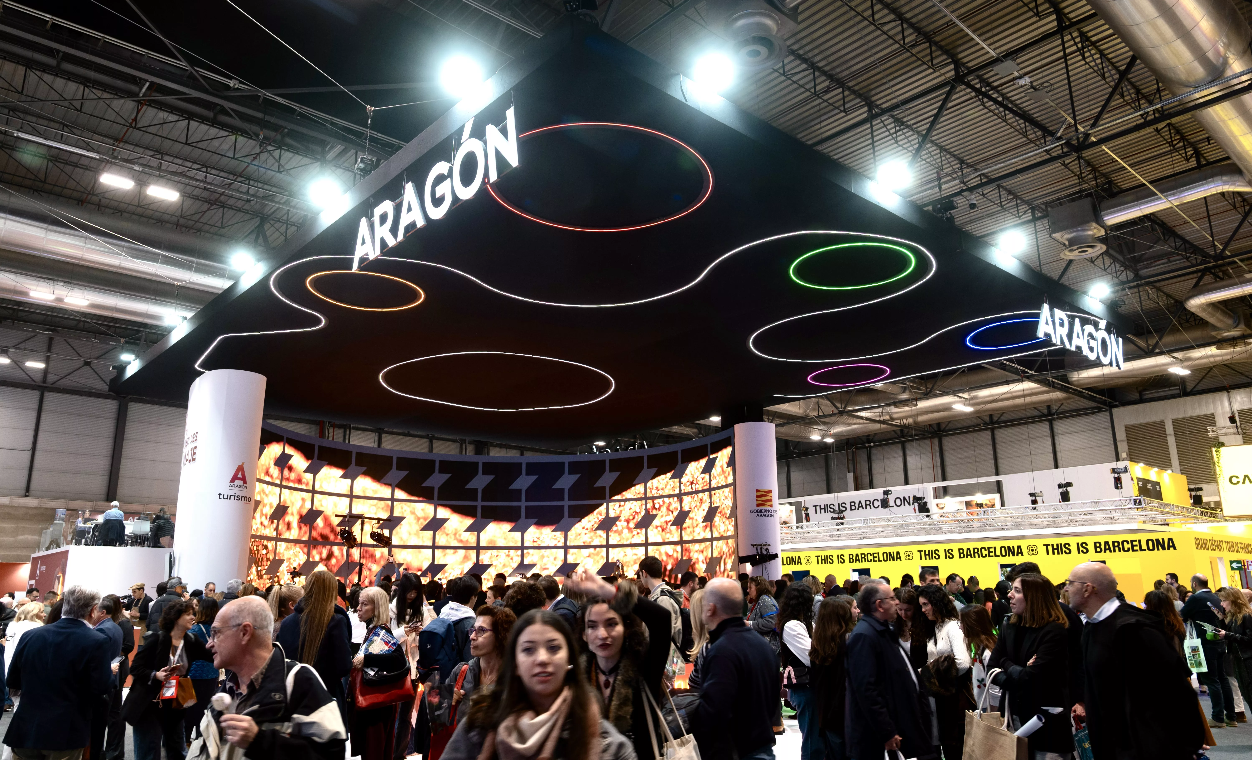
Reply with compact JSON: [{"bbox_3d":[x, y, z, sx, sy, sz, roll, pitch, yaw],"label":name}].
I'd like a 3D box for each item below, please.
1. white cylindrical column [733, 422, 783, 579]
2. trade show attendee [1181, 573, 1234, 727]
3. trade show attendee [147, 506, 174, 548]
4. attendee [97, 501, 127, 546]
[{"bbox_3d":[2.590,3.138,15.950,0.783,4.641,0.783,11,-18,-40],"label":"white cylindrical column"},{"bbox_3d":[7.095,3.274,10.227,0.560,1.760,0.420,5,-15,-22],"label":"trade show attendee"},{"bbox_3d":[-12.832,4.103,23.100,0.750,1.300,0.520,-14,-19,42],"label":"trade show attendee"},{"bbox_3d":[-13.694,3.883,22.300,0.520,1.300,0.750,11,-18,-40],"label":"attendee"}]

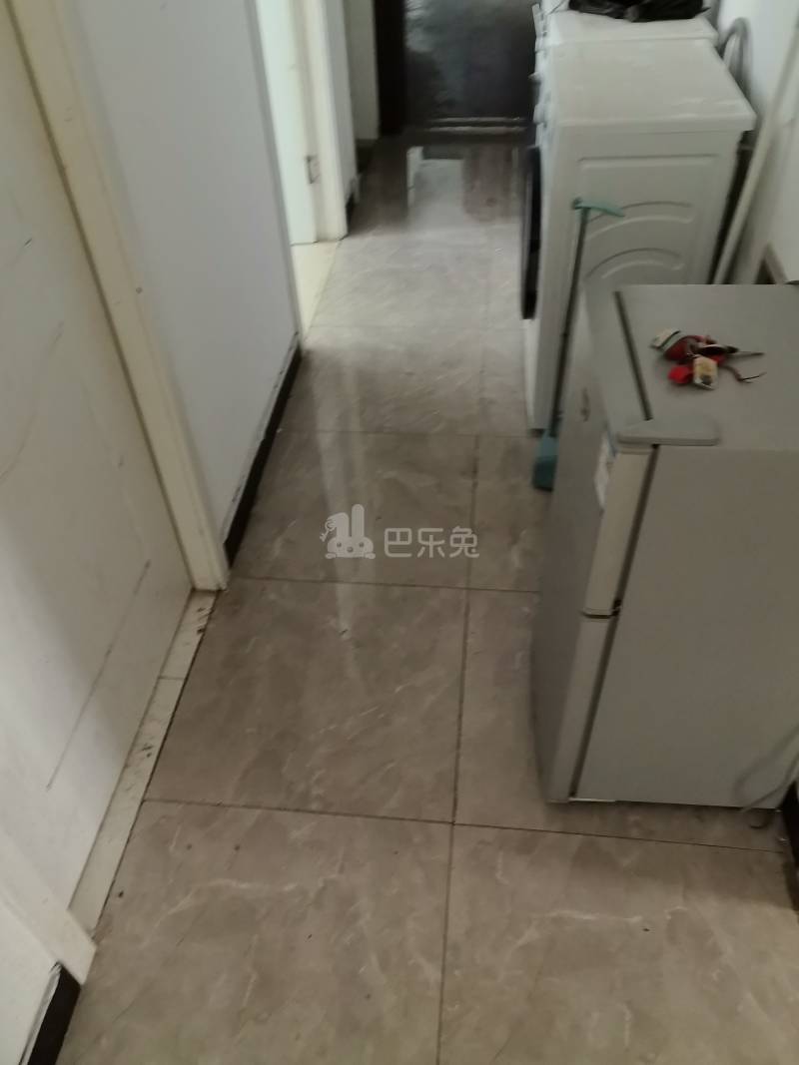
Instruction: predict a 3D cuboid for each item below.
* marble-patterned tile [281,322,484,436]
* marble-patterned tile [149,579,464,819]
[{"bbox_3d":[-0.039,-0.499,2.674,0.600,0.020,0.600,2,45,6],"label":"marble-patterned tile"},{"bbox_3d":[-0.167,0.336,1.825,0.605,0.020,0.600,2,45,6],"label":"marble-patterned tile"}]

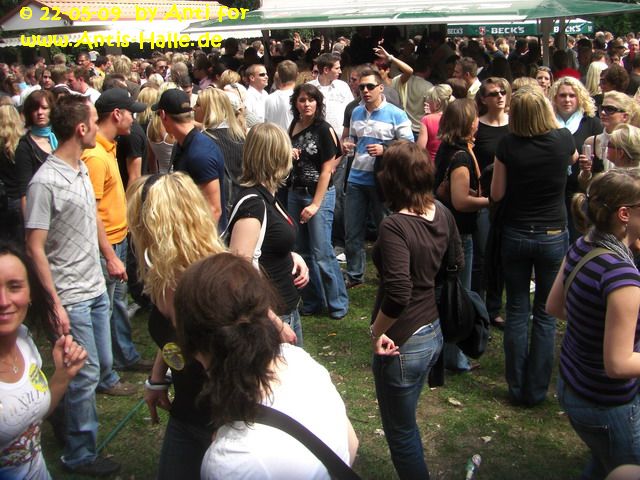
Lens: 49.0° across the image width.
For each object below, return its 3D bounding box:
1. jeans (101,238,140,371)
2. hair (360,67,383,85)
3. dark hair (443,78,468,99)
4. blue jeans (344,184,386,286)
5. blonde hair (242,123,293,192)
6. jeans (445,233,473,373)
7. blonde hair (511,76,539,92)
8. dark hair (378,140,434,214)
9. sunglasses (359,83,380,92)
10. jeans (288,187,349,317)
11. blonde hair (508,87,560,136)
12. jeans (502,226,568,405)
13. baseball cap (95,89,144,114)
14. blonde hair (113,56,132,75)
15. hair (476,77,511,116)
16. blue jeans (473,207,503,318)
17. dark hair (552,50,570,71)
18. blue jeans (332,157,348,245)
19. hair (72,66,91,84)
[{"bbox_3d":[-1.276,0.402,4.450,0.350,0.930,0.360,0,16,8],"label":"jeans"},{"bbox_3d":[0.391,-1.267,5.445,0.170,0.150,0.190,5,18,23],"label":"hair"},{"bbox_3d":[1.231,-1.360,6.300,0.180,0.230,0.210,0,15,2],"label":"dark hair"},{"bbox_3d":[0.409,-0.086,5.826,0.440,0.910,0.320,1,16,12],"label":"blue jeans"},{"bbox_3d":[-0.223,-0.355,2.970,0.210,0.290,0.230,11,19,38],"label":"blonde hair"},{"bbox_3d":[0.825,0.366,4.247,0.290,0.880,0.310,-8,17,-20],"label":"jeans"},{"bbox_3d":[1.421,-1.034,4.860,0.200,0.230,0.220,10,20,35],"label":"blonde hair"},{"bbox_3d":[0.331,-0.246,2.720,0.205,0.265,0.220,-10,18,-26],"label":"dark hair"},{"bbox_3d":[0.388,-1.183,5.450,0.150,0.045,0.140,6,18,28],"label":"sunglasses"},{"bbox_3d":[-0.011,0.077,5.155,0.390,0.950,0.330,4,17,20],"label":"jeans"},{"bbox_3d":[1.067,-0.642,3.512,0.225,0.260,0.240,4,17,20],"label":"blonde hair"},{"bbox_3d":[1.164,0.392,3.797,0.350,0.970,0.270,1,17,12],"label":"jeans"},{"bbox_3d":[-1.099,-0.767,3.880,0.270,0.155,0.180,-5,15,-14],"label":"baseball cap"},{"bbox_3d":[-2.050,-1.814,7.300,0.200,0.250,0.210,0,15,2],"label":"blonde hair"},{"bbox_3d":[1.185,-0.980,4.800,0.220,0.270,0.210,-7,17,-17],"label":"hair"},{"bbox_3d":[1.212,0.123,4.978,0.390,0.900,0.290,-3,16,-3],"label":"blue jeans"},{"bbox_3d":[2.544,-1.891,7.400,0.180,0.220,0.210,0,16,8],"label":"dark hair"},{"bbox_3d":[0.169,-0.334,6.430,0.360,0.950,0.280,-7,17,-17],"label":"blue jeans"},{"bbox_3d":[-2.274,-1.569,6.700,0.190,0.180,0.170,-5,16,-8],"label":"hair"}]

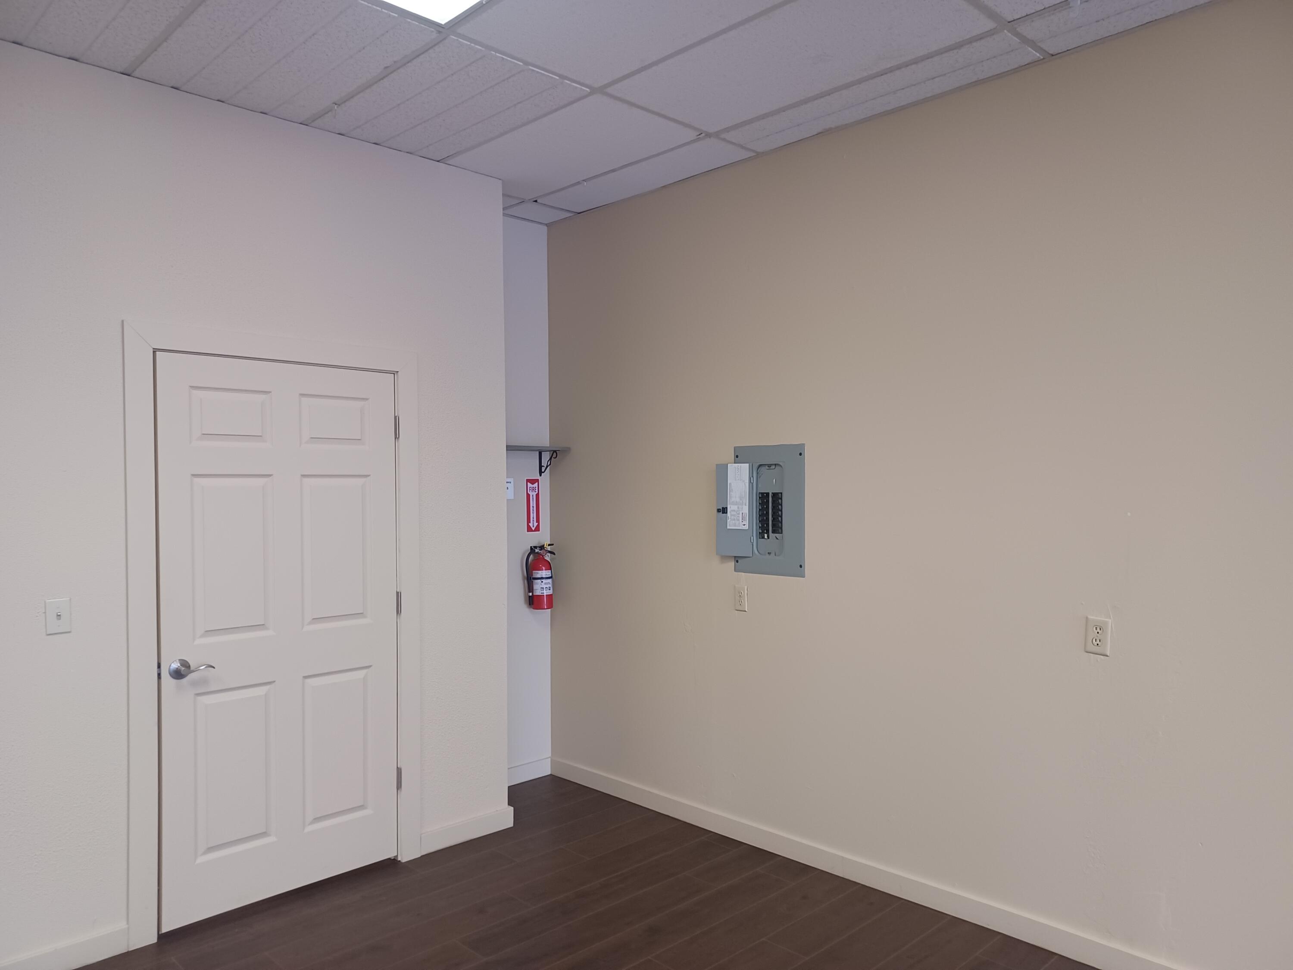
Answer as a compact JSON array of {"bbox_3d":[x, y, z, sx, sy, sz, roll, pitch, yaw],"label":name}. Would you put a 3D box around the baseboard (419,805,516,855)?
[{"bbox_3d":[-0.782,1.522,4.111,0.473,0.091,0.016,0,0,-44],"label":"baseboard"}]

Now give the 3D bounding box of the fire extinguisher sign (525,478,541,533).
[{"bbox_3d":[-0.600,0.110,4.957,0.100,0.292,0.004,0,0,-44],"label":"fire extinguisher sign"}]

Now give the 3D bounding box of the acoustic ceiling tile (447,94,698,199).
[{"bbox_3d":[-0.386,-1.421,3.986,0.594,0.022,1.198,0,0,-44],"label":"acoustic ceiling tile"}]

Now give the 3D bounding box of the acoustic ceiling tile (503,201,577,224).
[{"bbox_3d":[-0.564,-1.418,4.847,0.304,0.022,0.236,0,0,-44],"label":"acoustic ceiling tile"}]

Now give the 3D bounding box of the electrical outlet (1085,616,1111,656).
[{"bbox_3d":[1.444,0.484,2.987,0.008,0.116,0.072,0,0,-44],"label":"electrical outlet"}]

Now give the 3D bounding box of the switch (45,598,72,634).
[{"bbox_3d":[-1.904,0.429,3.028,0.071,0.113,0.018,0,0,-44],"label":"switch"}]

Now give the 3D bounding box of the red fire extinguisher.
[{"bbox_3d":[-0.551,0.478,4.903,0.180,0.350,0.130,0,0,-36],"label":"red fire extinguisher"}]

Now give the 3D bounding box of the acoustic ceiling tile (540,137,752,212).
[{"bbox_3d":[-0.047,-1.424,4.316,0.304,0.022,1.198,0,0,-44],"label":"acoustic ceiling tile"}]

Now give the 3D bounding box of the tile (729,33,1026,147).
[{"bbox_3d":[0.754,-1.417,3.389,0.152,0.016,1.200,0,0,-44],"label":"tile"}]

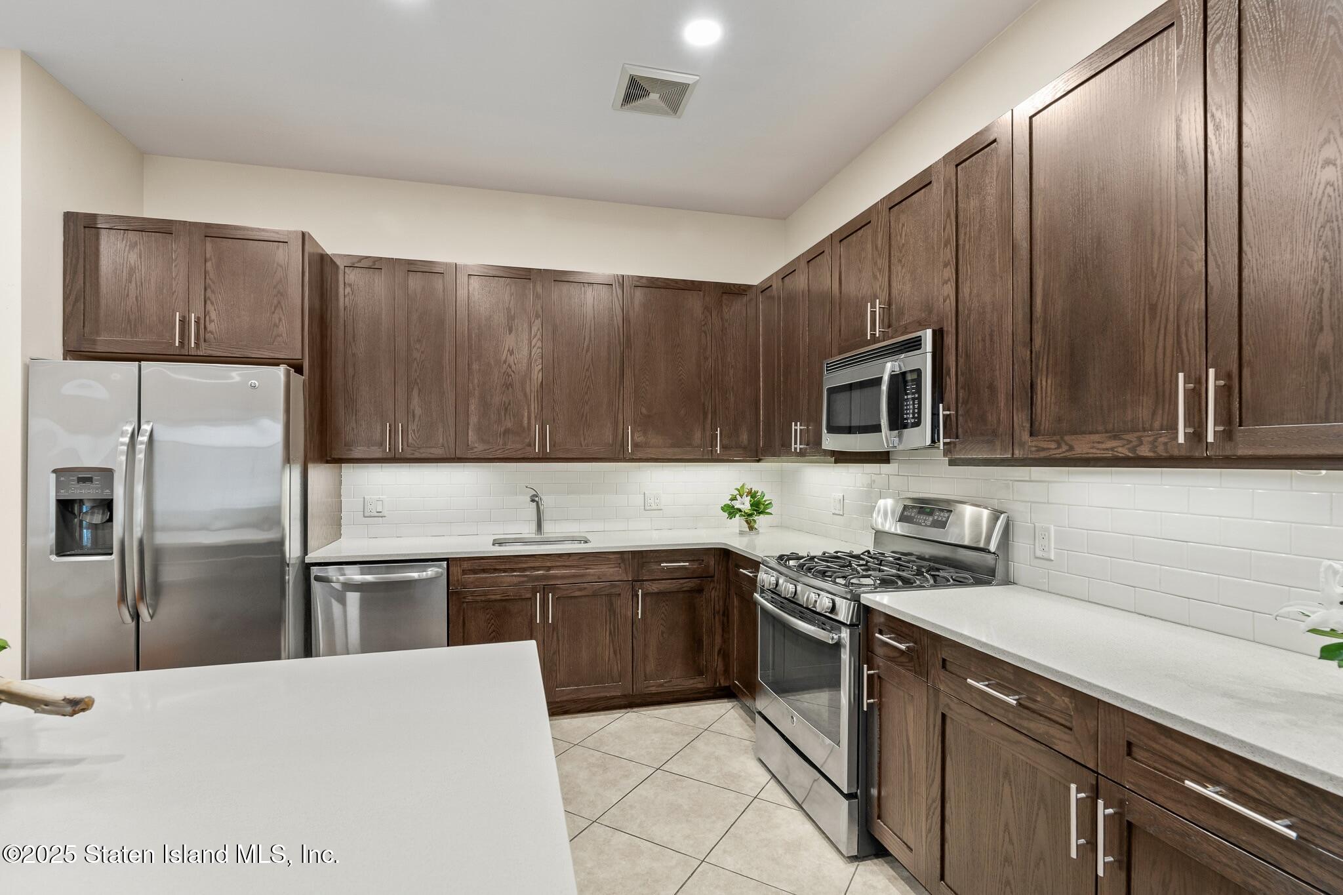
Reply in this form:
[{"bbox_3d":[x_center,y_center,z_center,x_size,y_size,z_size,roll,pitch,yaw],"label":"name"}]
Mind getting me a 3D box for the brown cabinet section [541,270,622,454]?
[{"bbox_3d":[-0.541,-0.469,3.556,0.460,1.052,0.335,0,-1,-15],"label":"brown cabinet section"}]

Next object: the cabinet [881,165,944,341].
[{"bbox_3d":[1.073,-0.729,2.335,0.326,0.596,0.371,0,-1,-15],"label":"cabinet"}]

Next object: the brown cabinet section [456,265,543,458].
[{"bbox_3d":[-0.984,-0.469,3.441,0.456,1.052,0.335,0,-1,-15],"label":"brown cabinet section"}]

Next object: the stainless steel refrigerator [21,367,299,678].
[{"bbox_3d":[-2.215,0.535,2.835,0.910,1.770,0.840,0,-1,-15],"label":"stainless steel refrigerator"}]

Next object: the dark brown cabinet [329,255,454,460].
[{"bbox_3d":[-1.510,-0.472,3.333,0.616,1.076,0.326,0,-1,-15],"label":"dark brown cabinet"}]

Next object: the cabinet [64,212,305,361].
[{"bbox_3d":[-2.241,-0.700,2.981,0.910,0.617,0.640,0,-1,-15],"label":"cabinet"}]

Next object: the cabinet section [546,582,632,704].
[{"bbox_3d":[-0.504,1.013,3.409,0.459,0.600,0.600,0,-1,-15],"label":"cabinet section"}]

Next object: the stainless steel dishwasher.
[{"bbox_3d":[-1.492,0.999,3.176,0.608,0.853,0.635,0,-1,-15],"label":"stainless steel dishwasher"}]

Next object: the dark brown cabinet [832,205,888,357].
[{"bbox_3d":[0.988,-0.730,2.760,0.355,0.605,0.387,0,-1,-15],"label":"dark brown cabinet"}]

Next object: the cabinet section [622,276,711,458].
[{"bbox_3d":[-0.057,-0.469,3.682,0.539,1.052,0.335,0,-1,-15],"label":"cabinet section"}]

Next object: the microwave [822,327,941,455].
[{"bbox_3d":[0.999,-0.206,2.545,0.430,0.420,0.758,0,-1,-15],"label":"microwave"}]

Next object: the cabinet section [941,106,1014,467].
[{"bbox_3d":[1.151,-0.491,1.980,0.335,1.052,0.300,0,-1,-15],"label":"cabinet section"}]

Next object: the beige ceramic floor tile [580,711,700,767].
[{"bbox_3d":[-0.139,1.430,2.941,0.455,0.010,0.455,-1,-1,30],"label":"beige ceramic floor tile"}]

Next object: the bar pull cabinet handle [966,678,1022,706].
[{"bbox_3d":[0.803,0.604,1.472,0.036,0.012,0.156,0,-1,-15],"label":"bar pull cabinet handle"}]

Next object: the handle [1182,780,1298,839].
[{"bbox_3d":[0.968,0.608,1.009,0.038,0.013,0.160,0,-1,-15],"label":"handle"}]

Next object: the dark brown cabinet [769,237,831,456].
[{"bbox_3d":[0.843,-0.472,3.190,0.326,1.076,0.630,0,-1,-15],"label":"dark brown cabinet"}]

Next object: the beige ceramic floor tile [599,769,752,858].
[{"bbox_3d":[0.028,1.418,2.321,0.455,0.010,0.455,-1,-1,30],"label":"beige ceramic floor tile"}]

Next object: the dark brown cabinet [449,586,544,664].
[{"bbox_3d":[-0.972,1.037,3.349,0.474,0.653,0.610,0,-1,-15],"label":"dark brown cabinet"}]

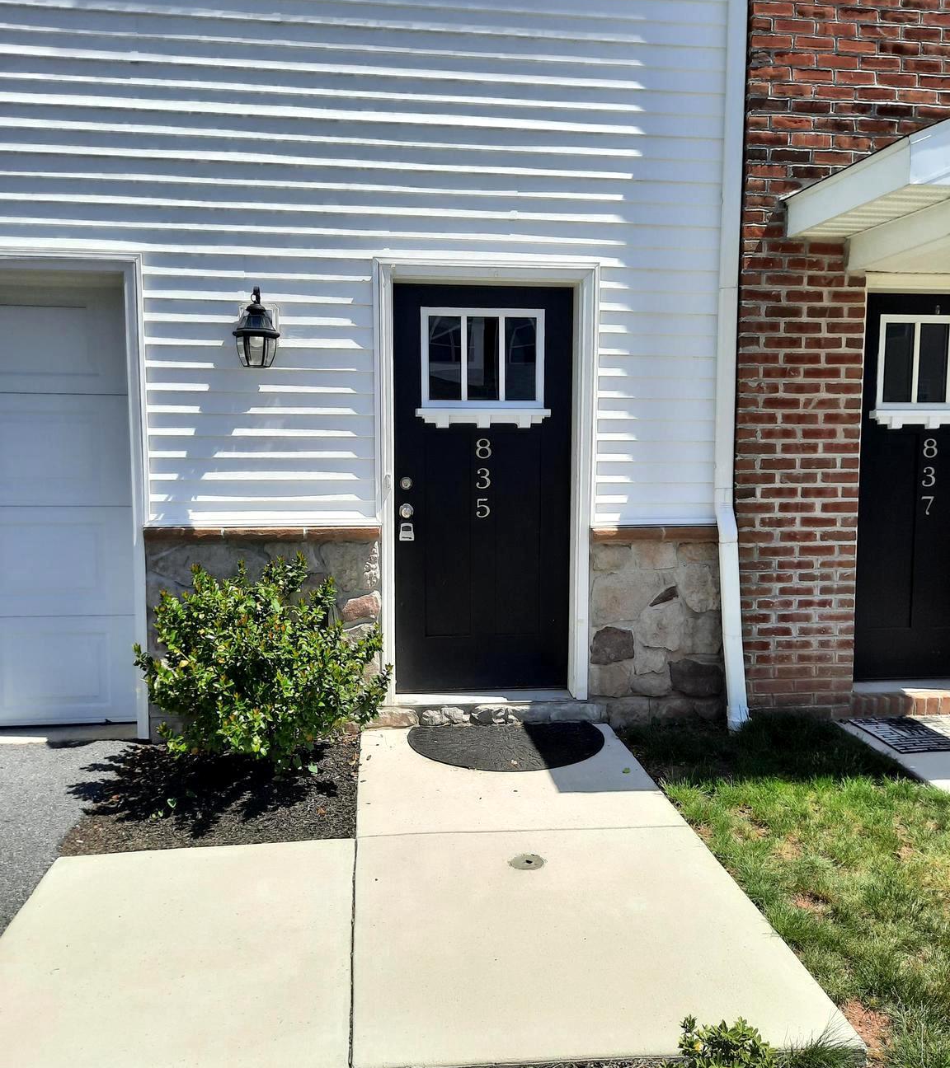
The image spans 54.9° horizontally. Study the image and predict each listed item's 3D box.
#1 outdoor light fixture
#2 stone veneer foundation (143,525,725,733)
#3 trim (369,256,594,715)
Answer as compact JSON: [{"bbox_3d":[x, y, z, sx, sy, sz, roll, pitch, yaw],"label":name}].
[{"bbox_3d":[-0.967,-0.916,4.057,0.208,0.354,0.240,0,5,-7],"label":"outdoor light fixture"},{"bbox_3d":[-0.125,0.462,4.359,2.765,1.015,0.140,0,5,-7],"label":"stone veneer foundation"},{"bbox_3d":[0.053,-0.233,4.404,1.058,2.097,0.130,0,5,-7],"label":"trim"}]

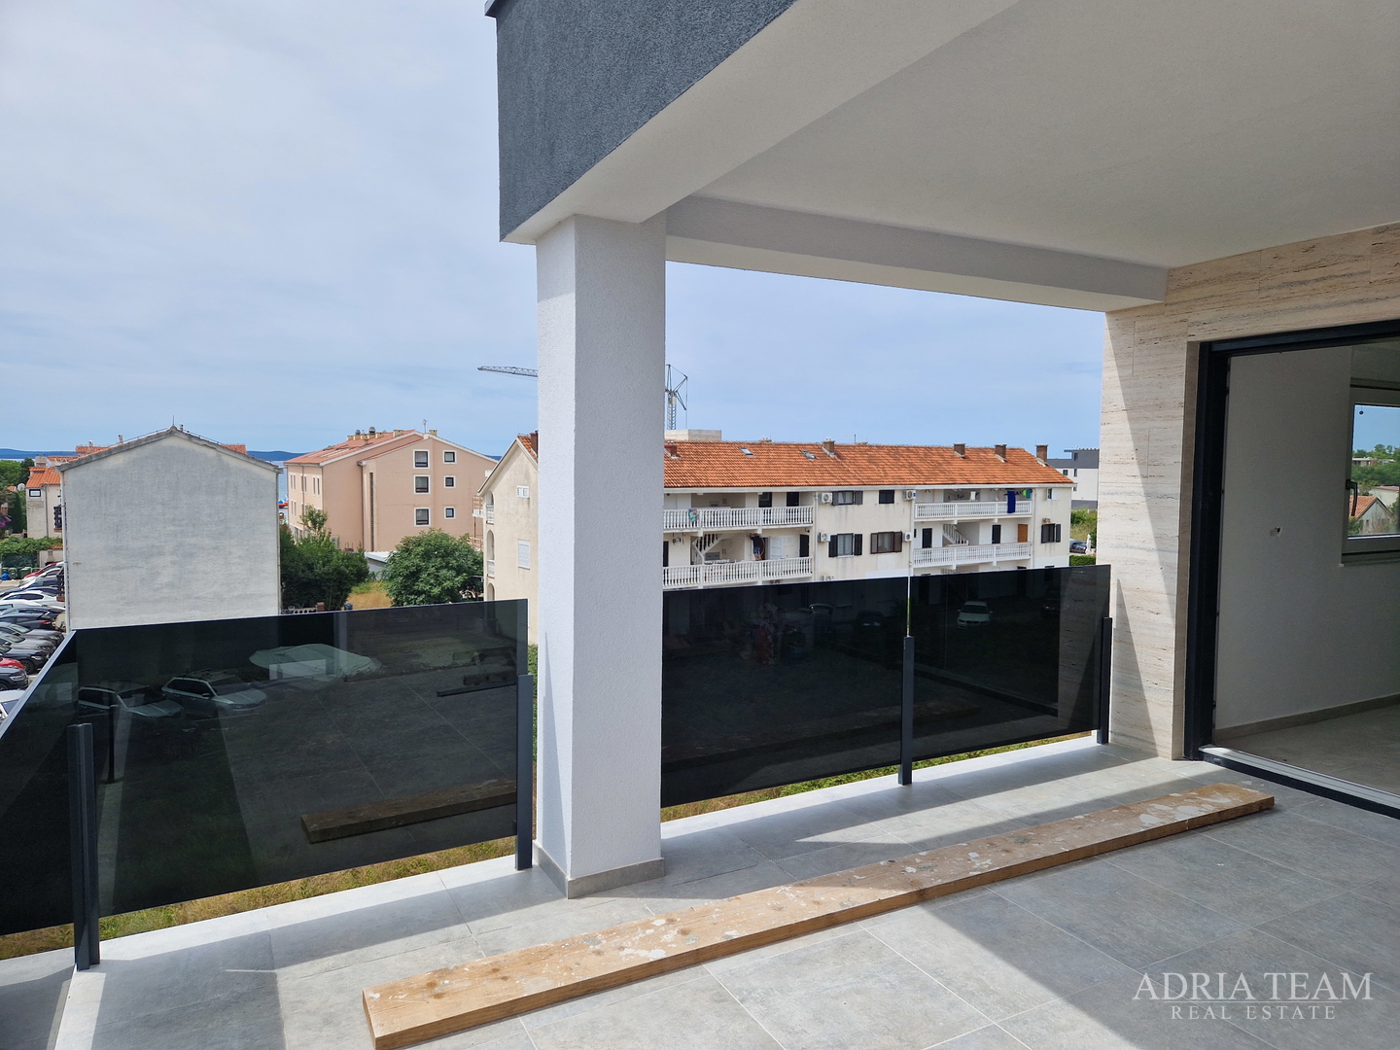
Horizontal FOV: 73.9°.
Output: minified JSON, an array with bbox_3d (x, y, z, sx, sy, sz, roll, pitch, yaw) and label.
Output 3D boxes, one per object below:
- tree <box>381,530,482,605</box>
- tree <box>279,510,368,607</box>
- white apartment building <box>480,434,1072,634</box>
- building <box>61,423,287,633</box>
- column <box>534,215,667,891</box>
[{"bbox_3d":[-16.489,2.954,57.841,6.276,5.447,6.276,0,4,0],"label":"tree"},{"bbox_3d":[-23.349,2.365,56.801,5.806,6.676,5.806,0,4,0],"label":"tree"},{"bbox_3d":[7.350,0.063,60.358,41.137,10.979,10.100,-2,5,-33],"label":"white apartment building"},{"bbox_3d":[-26.769,0.787,47.574,8.705,11.133,14.000,-2,4,-30],"label":"building"},{"bbox_3d":[-0.400,0.124,3.577,0.400,2.447,0.410,-2,4,-29],"label":"column"}]

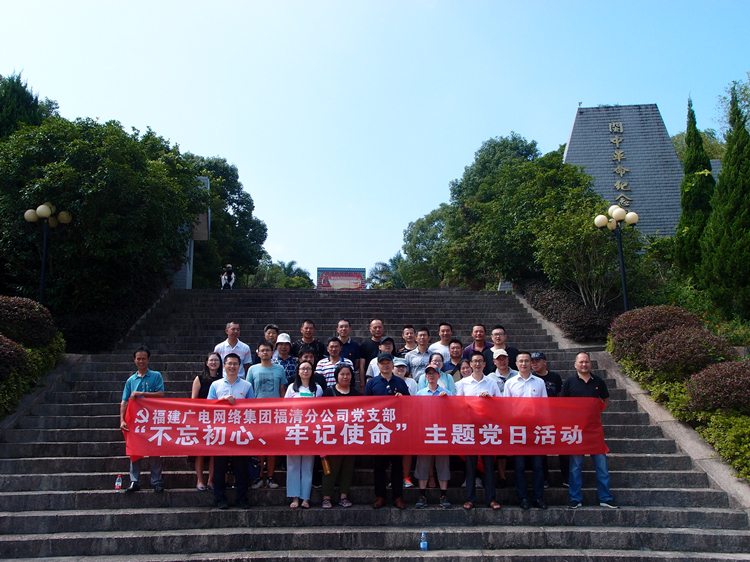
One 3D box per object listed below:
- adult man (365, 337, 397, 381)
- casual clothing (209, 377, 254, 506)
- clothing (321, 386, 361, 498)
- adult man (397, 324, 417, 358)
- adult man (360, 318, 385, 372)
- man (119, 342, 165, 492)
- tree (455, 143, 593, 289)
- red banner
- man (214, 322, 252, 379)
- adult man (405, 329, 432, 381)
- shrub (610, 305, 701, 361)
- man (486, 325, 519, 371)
[{"bbox_3d":[0.117,1.515,8.015,0.480,1.671,0.320,0,-13,-2],"label":"adult man"},{"bbox_3d":[-1.620,1.783,7.335,0.540,1.399,0.340,0,-12,-6],"label":"casual clothing"},{"bbox_3d":[-0.384,1.786,7.234,0.470,1.210,0.320,1,-13,-3],"label":"clothing"},{"bbox_3d":[0.434,1.390,8.425,0.470,1.650,0.320,-1,-12,1],"label":"adult man"},{"bbox_3d":[0.007,1.386,8.647,0.490,1.775,0.300,0,-12,0],"label":"adult man"},{"bbox_3d":[-2.704,1.590,7.556,0.500,1.661,0.360,2,-13,-8],"label":"man"},{"bbox_3d":[4.706,-1.579,20.731,4.100,5.360,4.000,0,-12,0],"label":"tree"},{"bbox_3d":[-0.115,1.596,7.093,5.320,0.650,0.150,0,-13,-2],"label":"red banner"},{"bbox_3d":[-1.808,1.378,8.303,0.500,1.714,0.320,1,-13,-5],"label":"man"},{"bbox_3d":[0.559,1.452,8.074,0.470,1.734,0.320,-1,-12,2],"label":"adult man"},{"bbox_3d":[4.762,0.908,11.032,1.550,1.022,1.450,-1,-12,0],"label":"shrub"},{"bbox_3d":[1.663,1.416,8.544,0.510,1.673,0.300,-1,-12,5],"label":"man"}]

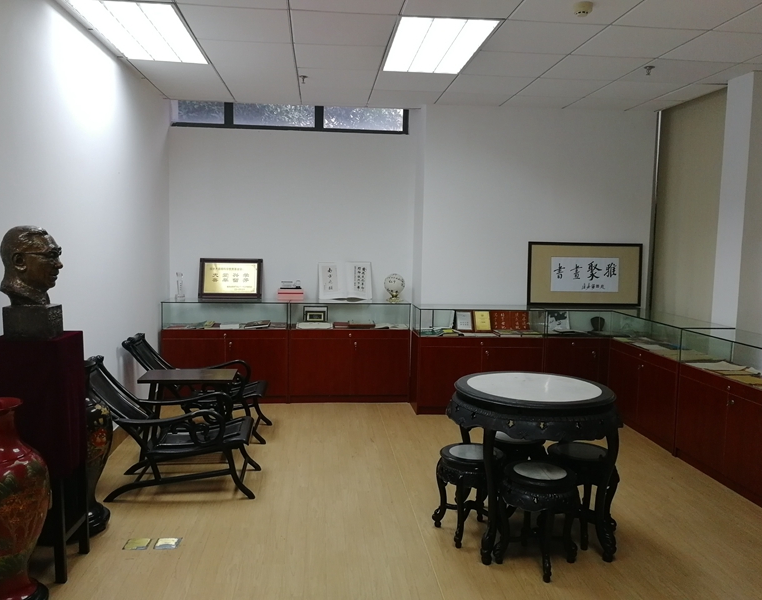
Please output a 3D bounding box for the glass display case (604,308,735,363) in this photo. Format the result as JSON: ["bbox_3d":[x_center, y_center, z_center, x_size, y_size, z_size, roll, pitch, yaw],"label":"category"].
[{"bbox_3d":[2.201,0.264,4.818,0.400,0.236,1.050,0,6,-6],"label":"glass display case"}]

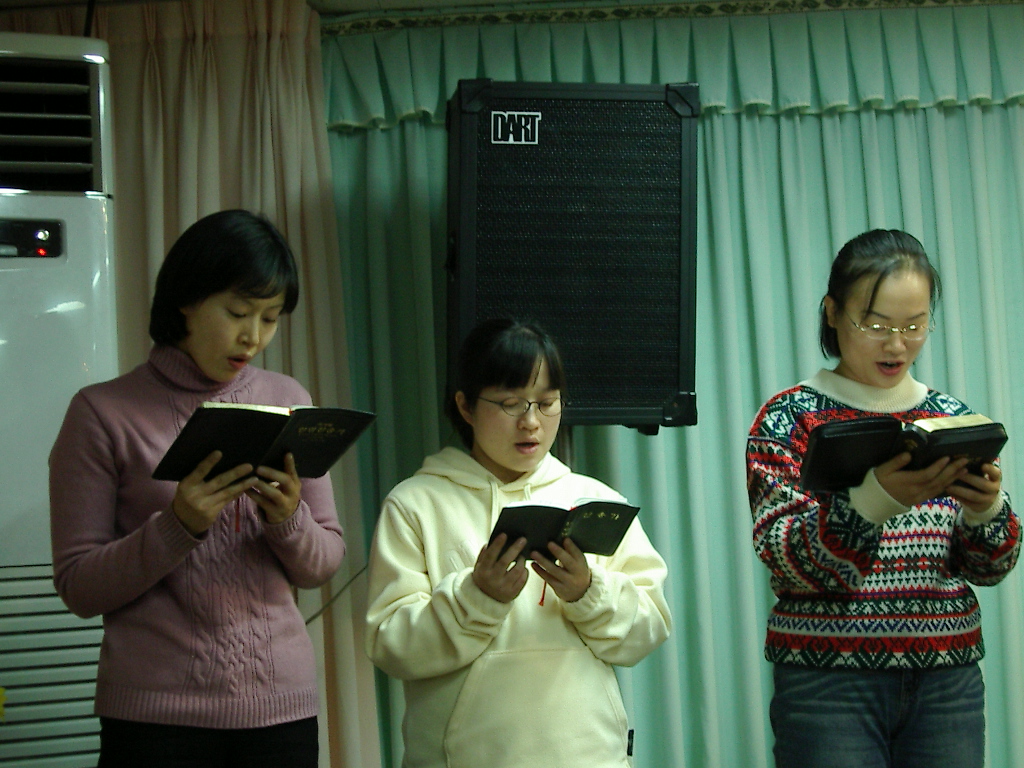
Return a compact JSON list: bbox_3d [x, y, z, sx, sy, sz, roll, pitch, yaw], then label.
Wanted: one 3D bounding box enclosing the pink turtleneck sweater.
[{"bbox_3d":[-0.461,0.221,2.760,0.450,0.575,0.330,0,-7,-28],"label":"pink turtleneck sweater"}]

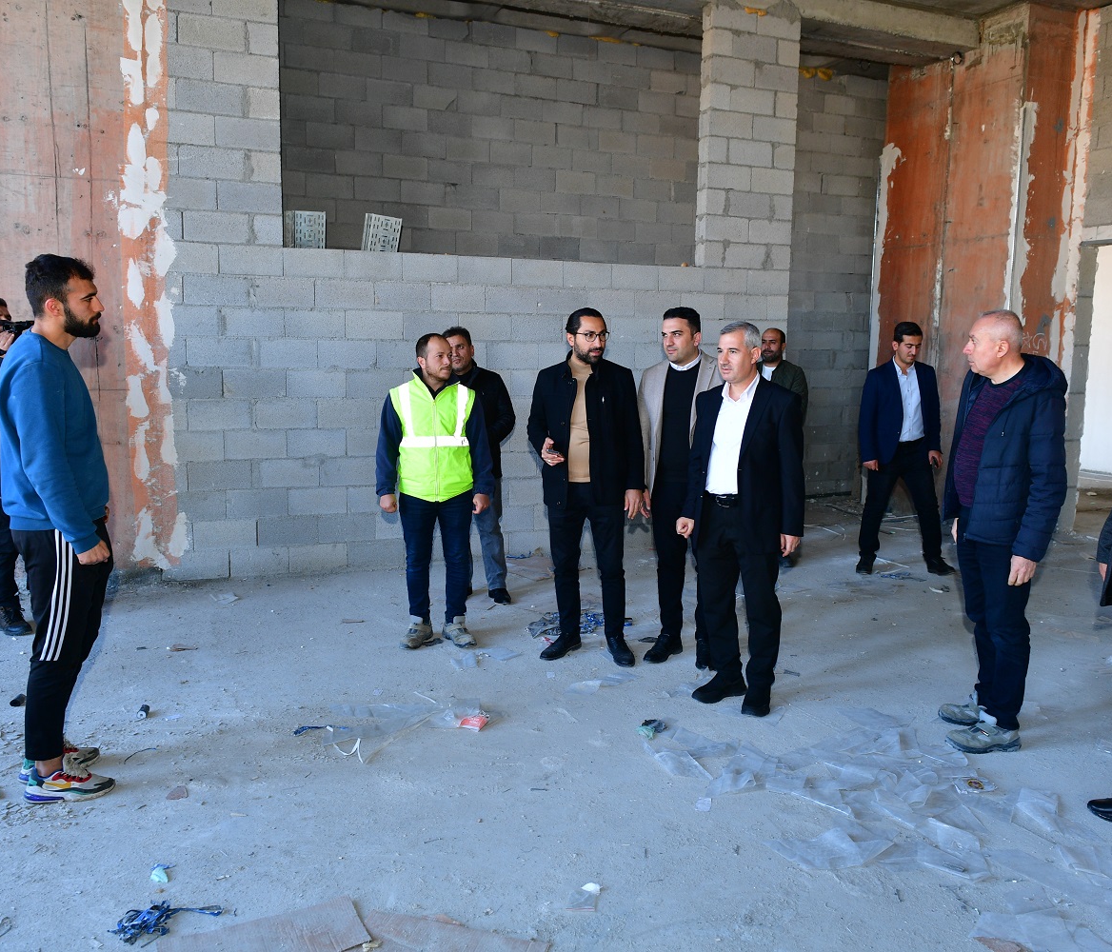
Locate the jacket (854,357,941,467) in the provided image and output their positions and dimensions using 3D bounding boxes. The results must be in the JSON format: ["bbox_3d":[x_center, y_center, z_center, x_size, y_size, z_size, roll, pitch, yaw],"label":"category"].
[{"bbox_3d":[2.494,-0.467,6.920,0.570,0.750,0.340,-1,8,-12],"label":"jacket"}]

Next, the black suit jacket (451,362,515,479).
[{"bbox_3d":[-0.554,-0.342,5.950,0.590,0.710,0.340,2,8,10],"label":"black suit jacket"}]

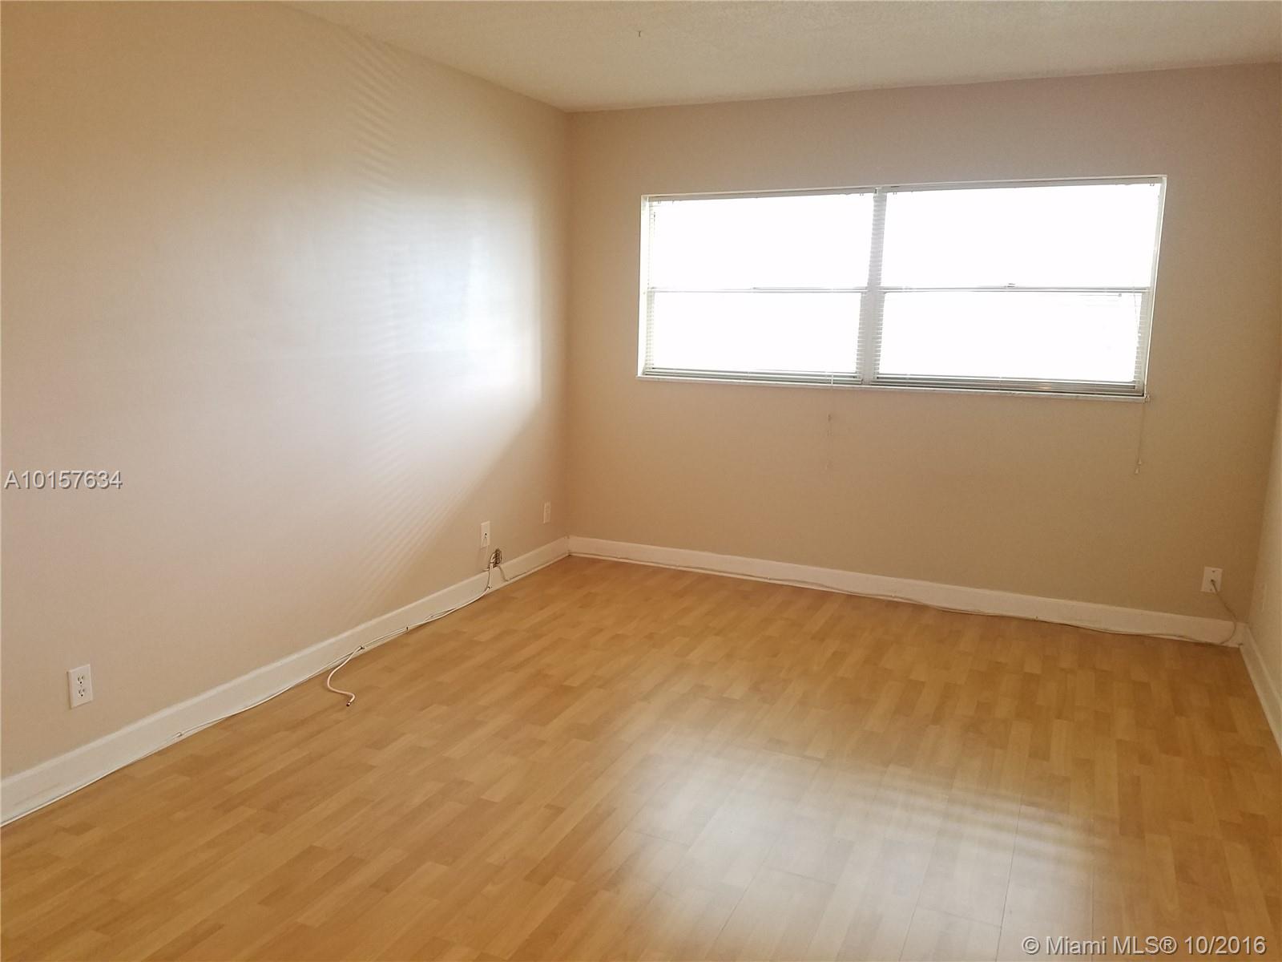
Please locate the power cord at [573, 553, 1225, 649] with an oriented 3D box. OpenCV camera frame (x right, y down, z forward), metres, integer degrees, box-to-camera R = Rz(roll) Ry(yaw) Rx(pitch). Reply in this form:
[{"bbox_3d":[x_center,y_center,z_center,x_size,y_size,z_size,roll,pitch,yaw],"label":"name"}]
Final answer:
[{"bbox_3d":[1.127,0.439,4.859,3.285,0.295,0.035,6,12,24],"label":"power cord"}]

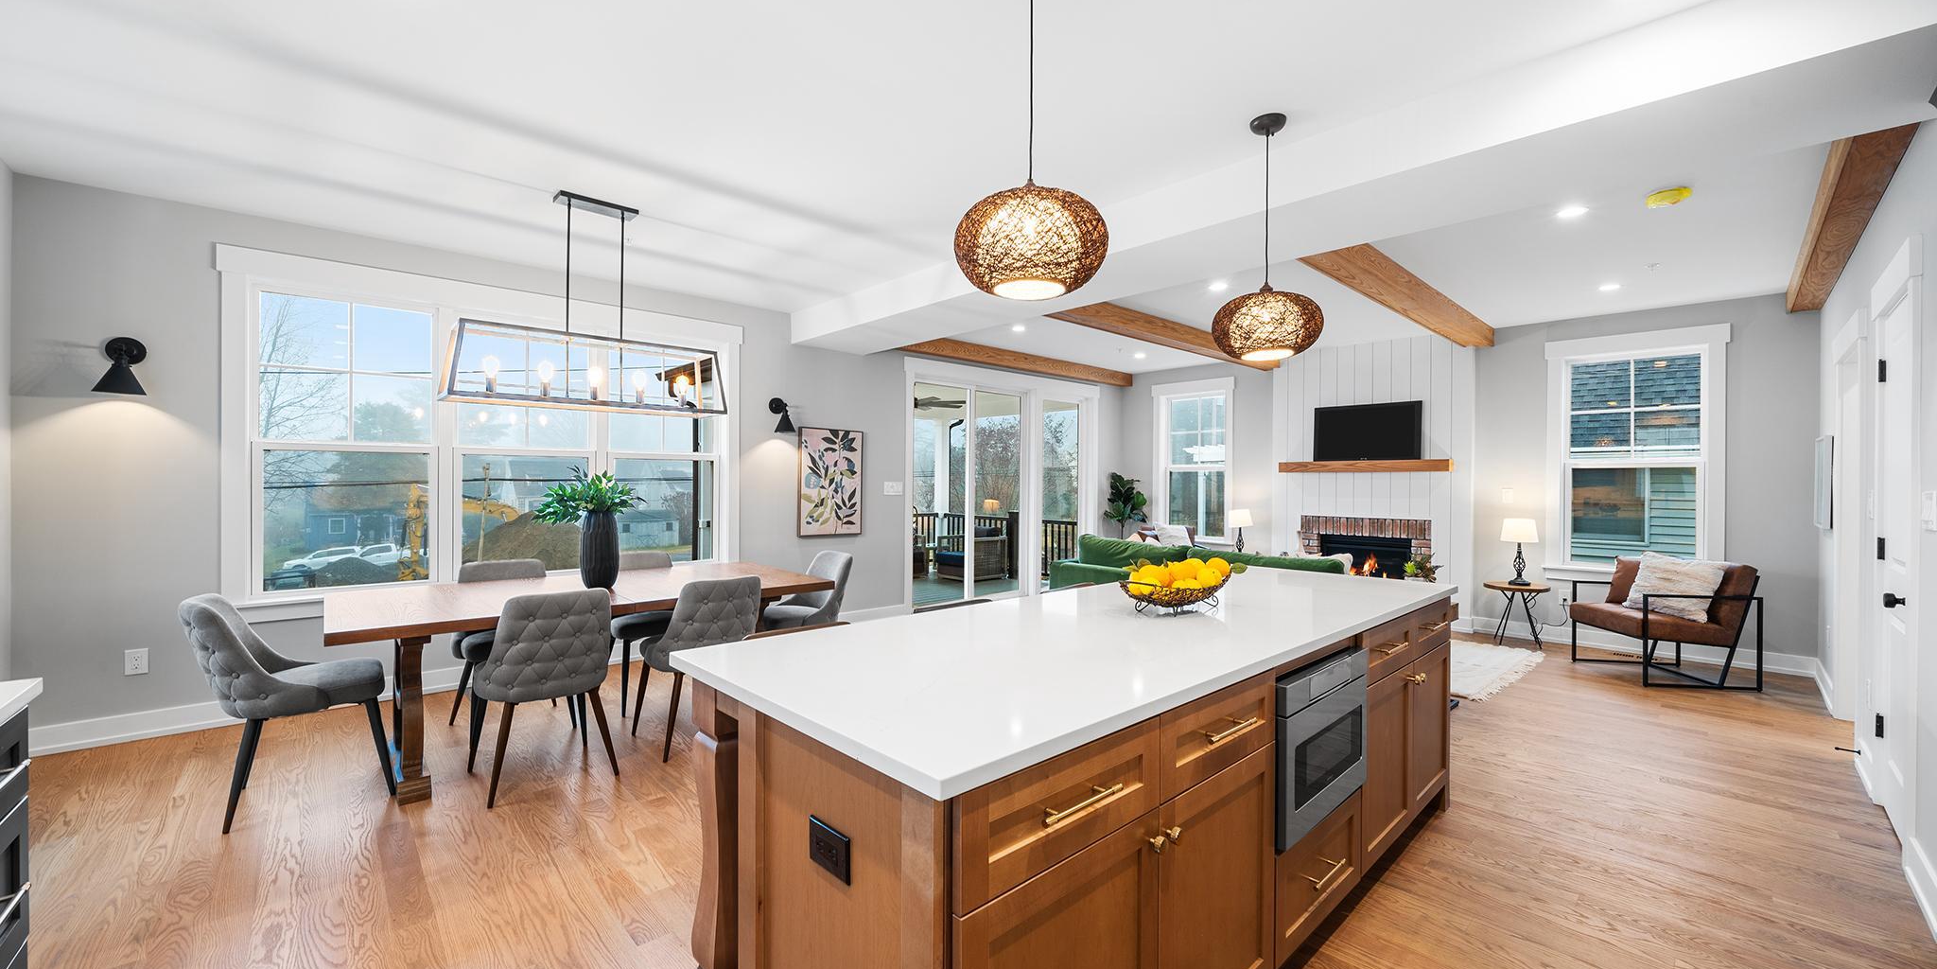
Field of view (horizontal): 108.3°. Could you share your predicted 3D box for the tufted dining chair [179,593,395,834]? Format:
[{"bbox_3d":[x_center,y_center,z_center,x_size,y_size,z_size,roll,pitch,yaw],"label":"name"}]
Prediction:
[{"bbox_3d":[-2.842,0.891,2.929,0.640,0.840,0.540,0,0,-43],"label":"tufted dining chair"}]

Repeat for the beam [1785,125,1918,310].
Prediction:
[{"bbox_3d":[4.425,-1.302,3.575,3.997,0.165,0.160,0,0,-43],"label":"beam"}]

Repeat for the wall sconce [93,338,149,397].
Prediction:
[{"bbox_3d":[-4.170,-0.590,3.446,0.175,0.295,0.260,0,0,-43],"label":"wall sconce"}]

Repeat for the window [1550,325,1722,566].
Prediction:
[{"bbox_3d":[5.279,-0.240,5.574,0.120,1.920,1.050,0,0,-43],"label":"window"}]

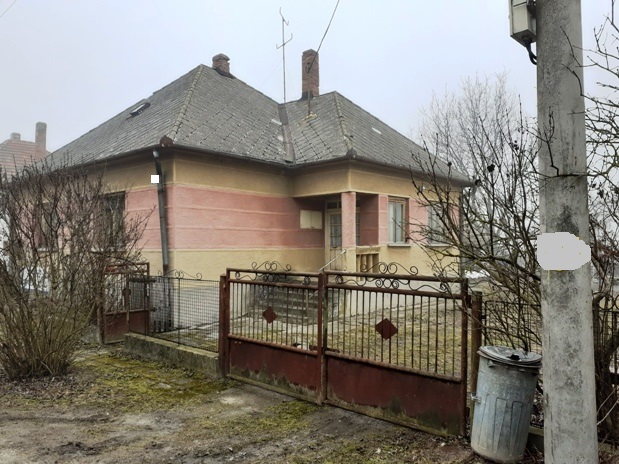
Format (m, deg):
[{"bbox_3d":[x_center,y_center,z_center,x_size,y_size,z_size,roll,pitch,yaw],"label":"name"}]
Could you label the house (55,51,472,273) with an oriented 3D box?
[{"bbox_3d":[-2.513,-2.119,16.331,12.100,8.480,10.750,-1,-2,41],"label":"house"}]

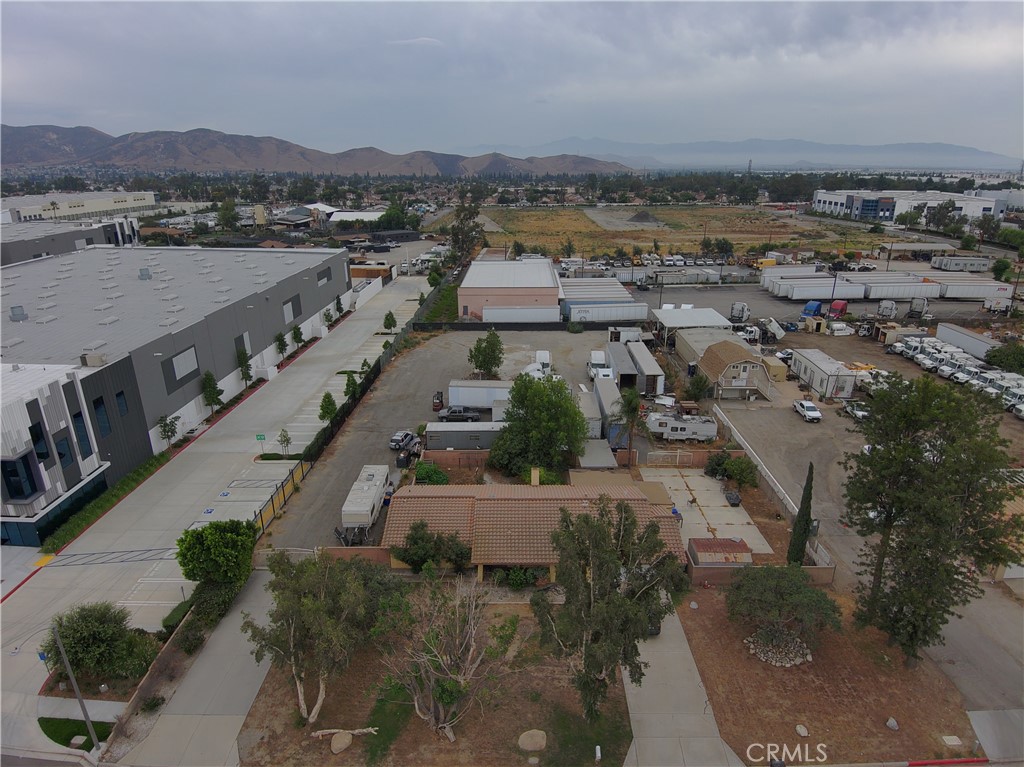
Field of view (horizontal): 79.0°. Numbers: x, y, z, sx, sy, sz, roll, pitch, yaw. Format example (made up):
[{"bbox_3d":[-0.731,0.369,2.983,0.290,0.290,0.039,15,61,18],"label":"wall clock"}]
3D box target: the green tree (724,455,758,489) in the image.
[{"bbox_3d":[23.255,8.697,62.772,3.300,3.300,3.100,0,20,0],"label":"green tree"}]

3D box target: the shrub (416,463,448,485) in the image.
[{"bbox_3d":[-8.200,9.218,64.147,3.300,1.600,3.200,0,19,0],"label":"shrub"}]

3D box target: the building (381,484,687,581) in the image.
[{"bbox_3d":[1.500,11.712,52.206,23.400,4.700,12.400,0,19,0],"label":"building"}]

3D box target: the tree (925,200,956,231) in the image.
[{"bbox_3d":[195.781,-75.969,281.430,13.000,13.800,12.500,0,19,0],"label":"tree"}]

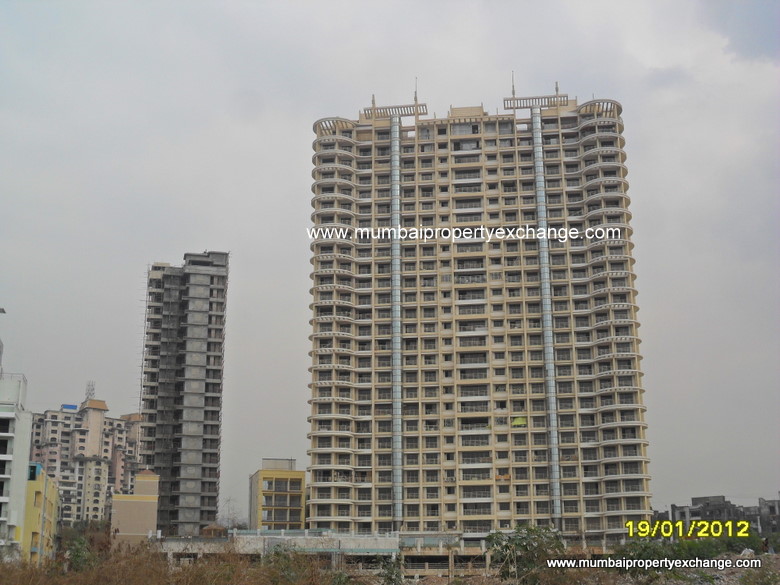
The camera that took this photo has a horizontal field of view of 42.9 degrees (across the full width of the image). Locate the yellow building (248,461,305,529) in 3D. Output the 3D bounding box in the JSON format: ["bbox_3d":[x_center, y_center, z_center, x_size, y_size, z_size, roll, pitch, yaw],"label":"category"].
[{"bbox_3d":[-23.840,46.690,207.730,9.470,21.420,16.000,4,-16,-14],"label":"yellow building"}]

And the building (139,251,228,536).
[{"bbox_3d":[-45.270,25.520,214.490,17.000,65.950,18.000,4,-16,-13],"label":"building"}]

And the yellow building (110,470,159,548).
[{"bbox_3d":[-40.080,35.900,155.660,6.910,14.310,9.000,4,-16,-13],"label":"yellow building"}]

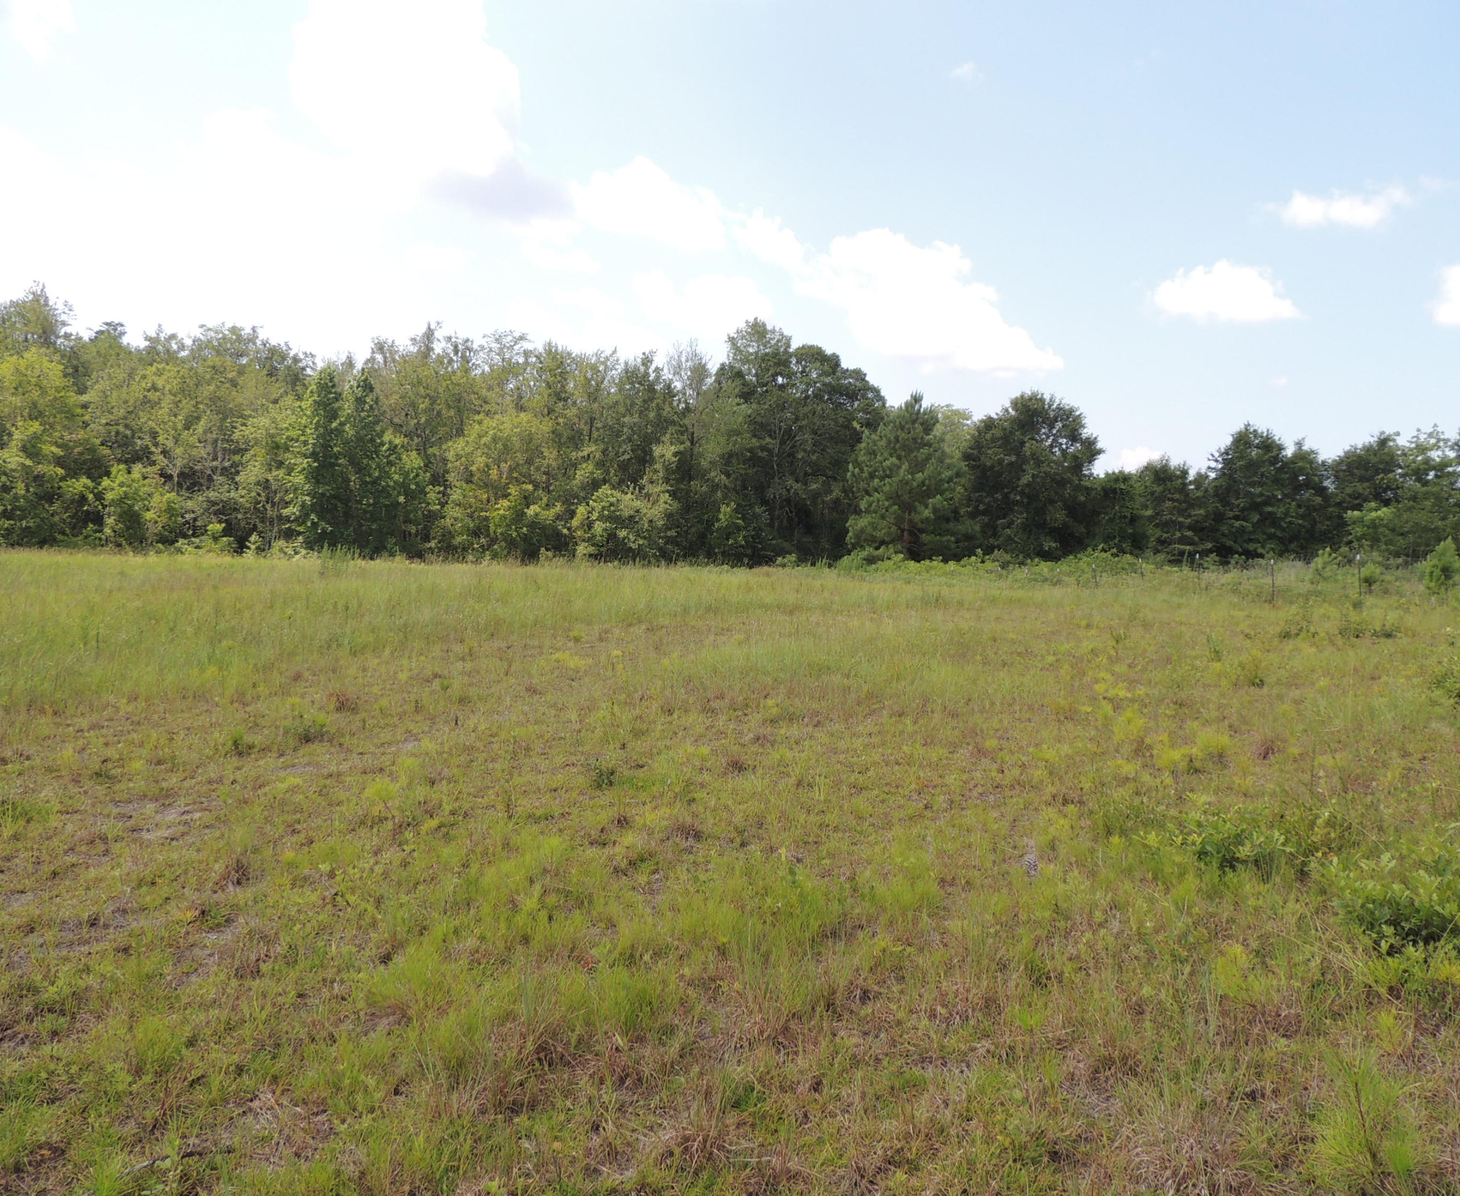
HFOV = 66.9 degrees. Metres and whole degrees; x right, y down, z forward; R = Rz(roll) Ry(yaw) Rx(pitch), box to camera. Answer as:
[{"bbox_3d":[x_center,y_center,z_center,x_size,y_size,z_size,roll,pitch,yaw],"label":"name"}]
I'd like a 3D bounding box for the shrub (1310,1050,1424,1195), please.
[{"bbox_3d":[1.624,1.309,2.820,0.252,0.310,0.239,2,3,31],"label":"shrub"}]

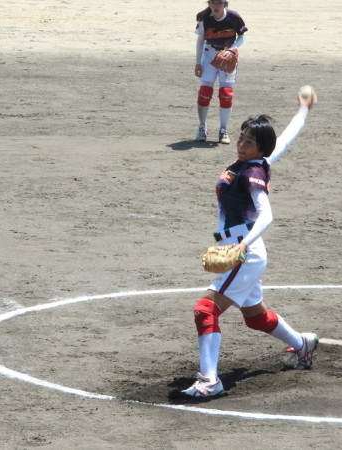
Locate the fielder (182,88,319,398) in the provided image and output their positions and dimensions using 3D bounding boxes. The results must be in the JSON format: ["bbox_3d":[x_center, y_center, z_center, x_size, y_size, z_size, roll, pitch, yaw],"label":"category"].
[{"bbox_3d":[0.495,0.080,18.410,1.180,1.690,0.640,-4,9,-34],"label":"fielder"}]

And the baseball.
[{"bbox_3d":[0.821,-0.807,18.850,0.090,0.090,0.090,1,8,0],"label":"baseball"}]

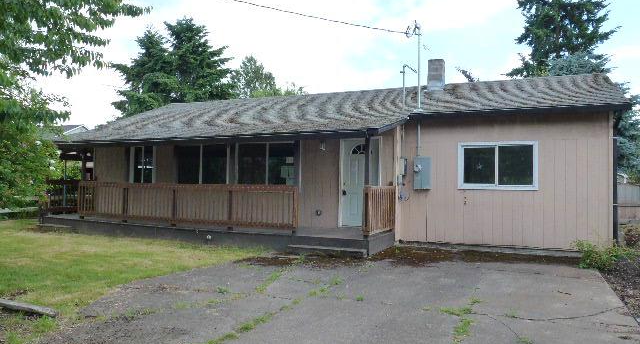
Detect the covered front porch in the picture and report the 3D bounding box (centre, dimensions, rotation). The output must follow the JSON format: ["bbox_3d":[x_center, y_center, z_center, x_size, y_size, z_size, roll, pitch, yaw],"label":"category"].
[{"bbox_3d":[-2.899,0.396,11.097,9.400,2.353,2.430,0,-1,24],"label":"covered front porch"}]

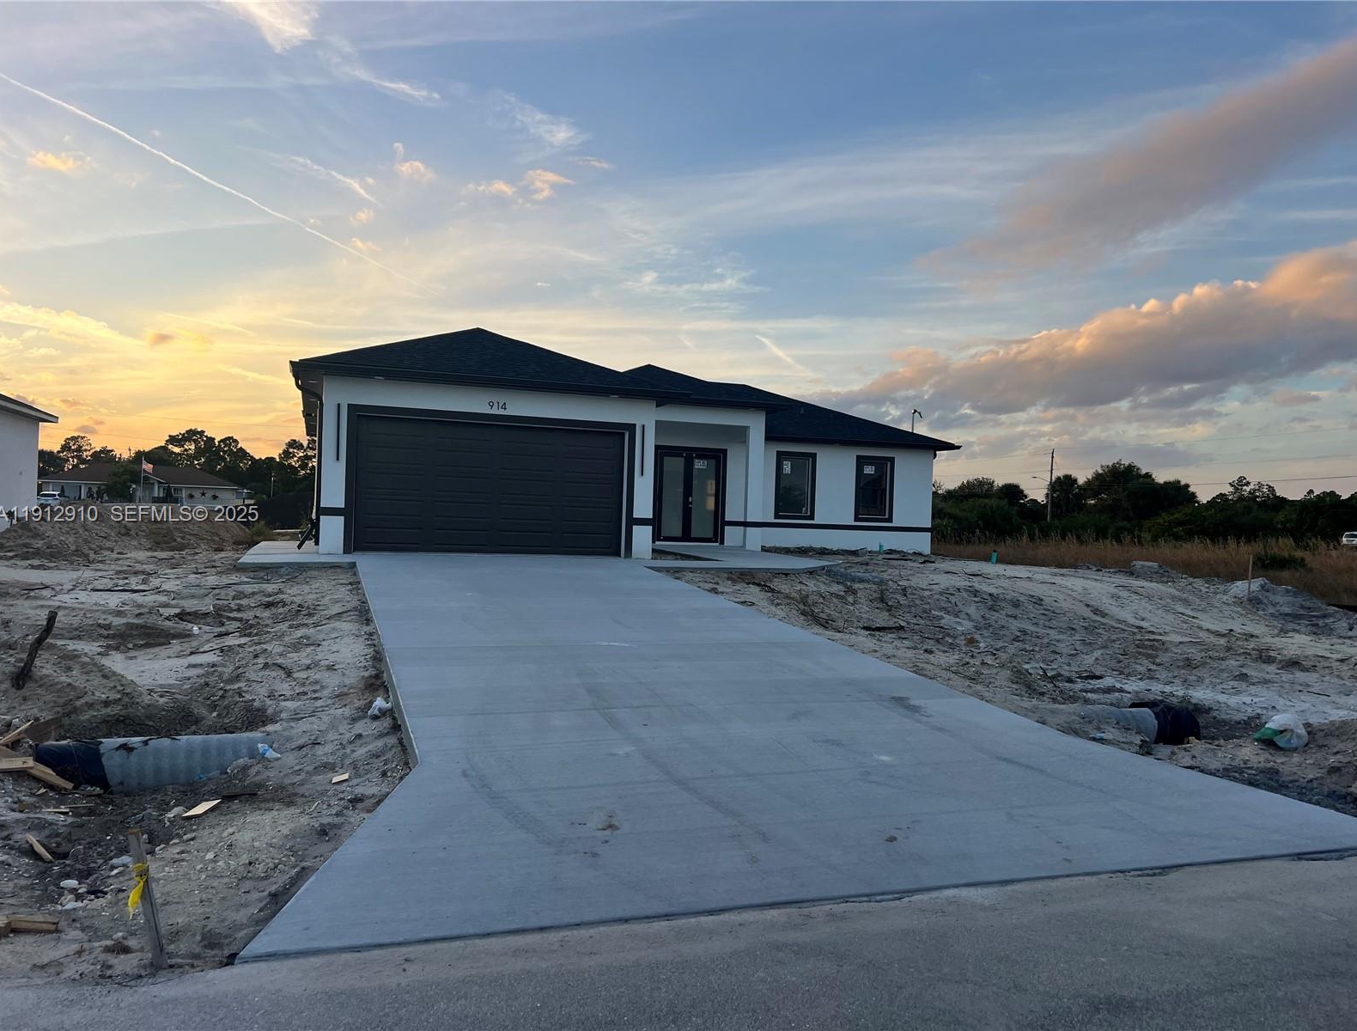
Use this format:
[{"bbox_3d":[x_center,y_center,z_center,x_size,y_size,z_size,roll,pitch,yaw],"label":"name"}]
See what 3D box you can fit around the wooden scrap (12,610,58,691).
[{"bbox_3d":[-4.803,1.004,7.705,0.095,0.626,0.085,25,-11,-27],"label":"wooden scrap"}]

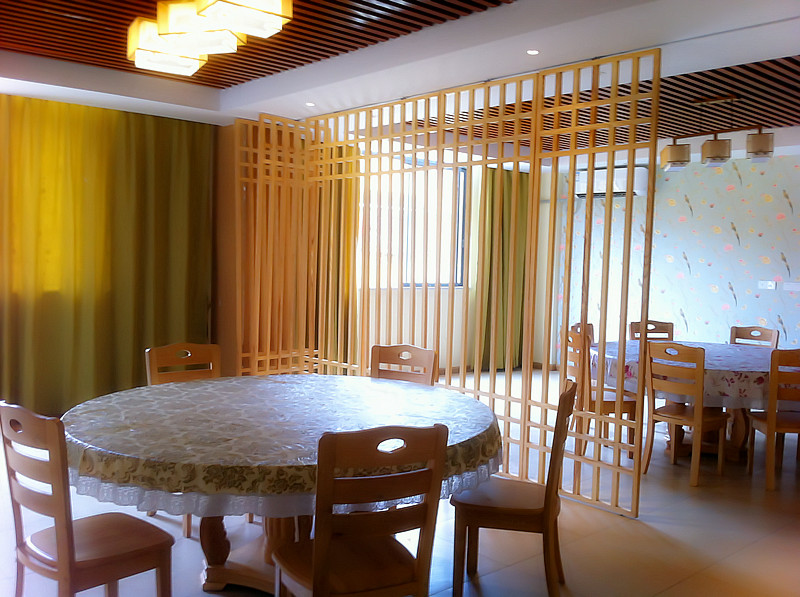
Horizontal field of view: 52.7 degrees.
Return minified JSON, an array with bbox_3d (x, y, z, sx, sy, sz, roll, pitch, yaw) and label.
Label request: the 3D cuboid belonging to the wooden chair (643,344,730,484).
[{"bbox_3d":[1.954,0.742,5.499,0.474,0.933,0.444,-2,5,-43],"label":"wooden chair"}]

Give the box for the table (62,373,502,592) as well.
[{"bbox_3d":[-0.504,0.874,3.535,1.834,0.784,1.834,1,3,0],"label":"table"}]

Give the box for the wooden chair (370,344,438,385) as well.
[{"bbox_3d":[-0.093,0.750,4.511,0.444,0.933,0.474,3,4,30],"label":"wooden chair"}]

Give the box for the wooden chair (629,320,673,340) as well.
[{"bbox_3d":[2.236,0.666,6.861,0.444,0.933,0.474,1,4,-14],"label":"wooden chair"}]

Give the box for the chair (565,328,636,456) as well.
[{"bbox_3d":[1.467,0.698,6.008,0.474,0.933,0.444,0,4,-16],"label":"chair"}]

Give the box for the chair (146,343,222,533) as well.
[{"bbox_3d":[-1.068,0.735,4.359,0.444,0.933,0.474,-2,5,-41],"label":"chair"}]

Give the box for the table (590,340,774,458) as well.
[{"bbox_3d":[2.252,0.799,5.910,1.725,0.784,1.725,1,3,0],"label":"table"}]

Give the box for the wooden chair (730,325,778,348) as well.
[{"bbox_3d":[2.772,0.694,6.621,0.474,0.933,0.444,-1,4,-37],"label":"wooden chair"}]

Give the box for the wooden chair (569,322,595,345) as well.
[{"bbox_3d":[1.635,0.678,6.414,0.474,0.933,0.444,4,4,35],"label":"wooden chair"}]

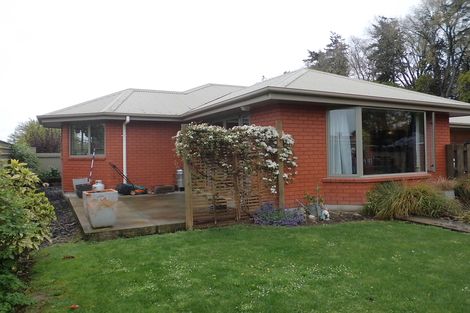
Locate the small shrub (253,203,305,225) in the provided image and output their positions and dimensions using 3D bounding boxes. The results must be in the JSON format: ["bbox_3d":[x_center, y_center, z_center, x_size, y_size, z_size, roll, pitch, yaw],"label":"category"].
[{"bbox_3d":[0.773,1.015,6.102,0.840,0.360,0.620,-1,-1,-11],"label":"small shrub"}]

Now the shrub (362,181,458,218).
[{"bbox_3d":[3.645,0.836,7.051,1.650,0.580,1.250,-1,-1,-28],"label":"shrub"}]

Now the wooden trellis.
[{"bbox_3d":[0.049,0.296,6.144,1.970,1.830,0.120,-1,-1,-28],"label":"wooden trellis"}]

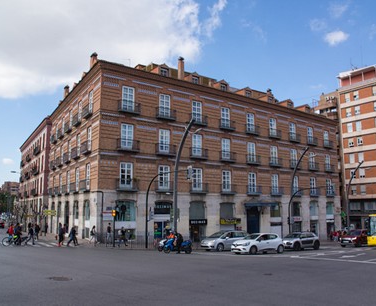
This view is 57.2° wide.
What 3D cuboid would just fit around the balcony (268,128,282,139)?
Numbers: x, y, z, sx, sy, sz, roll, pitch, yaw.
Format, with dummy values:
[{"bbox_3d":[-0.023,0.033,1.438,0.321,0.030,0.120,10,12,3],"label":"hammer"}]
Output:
[{"bbox_3d":[12.215,-2.633,47.981,2.200,1.200,0.500,6,-11,-36],"label":"balcony"}]

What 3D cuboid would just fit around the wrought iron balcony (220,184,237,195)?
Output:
[{"bbox_3d":[4.816,4.294,40.301,2.226,1.155,0.546,6,-11,-35],"label":"wrought iron balcony"}]

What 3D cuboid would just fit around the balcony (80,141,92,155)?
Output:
[{"bbox_3d":[-10.032,-0.455,34.204,0.500,1.150,2.200,5,-10,-31],"label":"balcony"}]

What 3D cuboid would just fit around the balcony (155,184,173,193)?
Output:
[{"bbox_3d":[-2.276,3.513,35.297,2.226,1.155,0.546,6,-11,-35],"label":"balcony"}]

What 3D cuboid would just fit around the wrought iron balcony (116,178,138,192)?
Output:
[{"bbox_3d":[-5.745,3.130,32.849,2.226,1.155,0.546,6,-11,-35],"label":"wrought iron balcony"}]

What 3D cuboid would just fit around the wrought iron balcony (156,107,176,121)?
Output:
[{"bbox_3d":[-2.467,-4.322,39.032,2.155,1.248,0.598,6,-11,-36],"label":"wrought iron balcony"}]

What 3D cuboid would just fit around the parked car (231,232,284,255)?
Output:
[{"bbox_3d":[5.100,6.551,24.997,4.060,1.450,1.780,5,-10,-31],"label":"parked car"}]

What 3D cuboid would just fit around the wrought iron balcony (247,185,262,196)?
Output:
[{"bbox_3d":[8.827,5.031,45.958,2.155,1.248,0.598,6,-11,-36],"label":"wrought iron balcony"}]

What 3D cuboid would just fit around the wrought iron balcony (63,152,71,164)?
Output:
[{"bbox_3d":[-14.588,0.683,41.641,0.500,1.150,2.200,5,-10,-31],"label":"wrought iron balcony"}]

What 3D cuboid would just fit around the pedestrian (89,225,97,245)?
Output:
[{"bbox_3d":[-7.961,6.921,29.101,0.650,1.660,0.500,3,-9,-18],"label":"pedestrian"}]

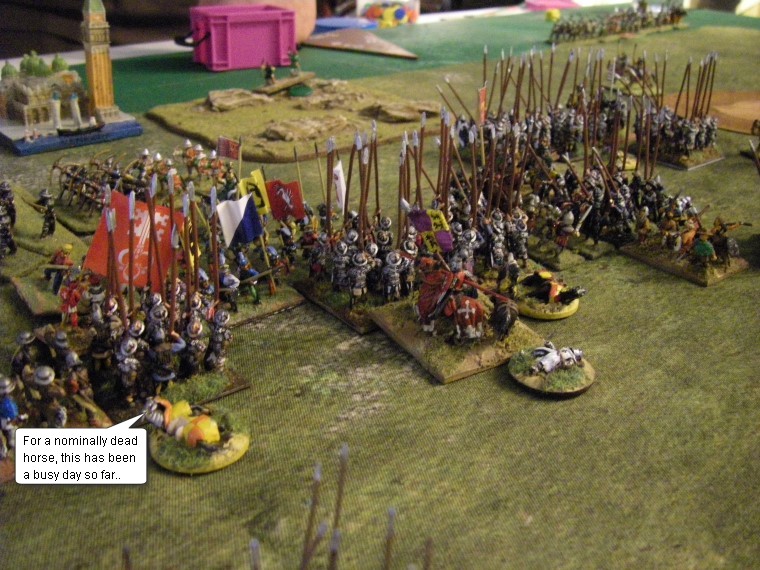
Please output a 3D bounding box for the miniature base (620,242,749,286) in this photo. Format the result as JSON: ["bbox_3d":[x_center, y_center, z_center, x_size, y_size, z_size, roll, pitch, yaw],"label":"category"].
[{"bbox_3d":[0.118,-0.011,0.323,0.029,0.003,0.038,-20,36,-35],"label":"miniature base"}]

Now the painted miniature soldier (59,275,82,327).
[{"bbox_3d":[-0.103,0.005,0.277,0.009,0.018,0.007,-17,31,-31],"label":"painted miniature soldier"}]

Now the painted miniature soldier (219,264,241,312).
[{"bbox_3d":[-0.049,0.001,0.272,0.008,0.014,0.006,-16,33,-30],"label":"painted miniature soldier"}]

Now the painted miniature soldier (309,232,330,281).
[{"bbox_3d":[-0.021,-0.010,0.294,0.006,0.016,0.007,-16,34,-31],"label":"painted miniature soldier"}]

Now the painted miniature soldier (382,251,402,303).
[{"bbox_3d":[0.004,-0.003,0.293,0.008,0.019,0.007,-15,30,-28],"label":"painted miniature soldier"}]

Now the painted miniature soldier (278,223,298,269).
[{"bbox_3d":[-0.035,-0.015,0.319,0.008,0.017,0.008,-18,31,-33],"label":"painted miniature soldier"}]

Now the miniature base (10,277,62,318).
[{"bbox_3d":[-0.103,0.000,0.284,0.035,0.003,0.028,-12,31,-24],"label":"miniature base"}]

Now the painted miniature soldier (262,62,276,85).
[{"bbox_3d":[-0.066,-0.125,0.495,0.009,0.011,0.006,3,28,0],"label":"painted miniature soldier"}]

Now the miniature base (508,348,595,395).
[{"bbox_3d":[0.053,0.026,0.257,0.026,0.003,0.026,0,26,0],"label":"miniature base"}]

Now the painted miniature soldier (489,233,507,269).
[{"bbox_3d":[0.043,-0.014,0.307,0.006,0.016,0.006,-14,33,-28],"label":"painted miniature soldier"}]

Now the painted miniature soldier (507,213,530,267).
[{"bbox_3d":[0.051,-0.016,0.309,0.007,0.018,0.007,-14,33,-28],"label":"painted miniature soldier"}]

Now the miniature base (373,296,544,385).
[{"bbox_3d":[0.025,0.014,0.270,0.041,0.003,0.042,-14,33,-28],"label":"miniature base"}]

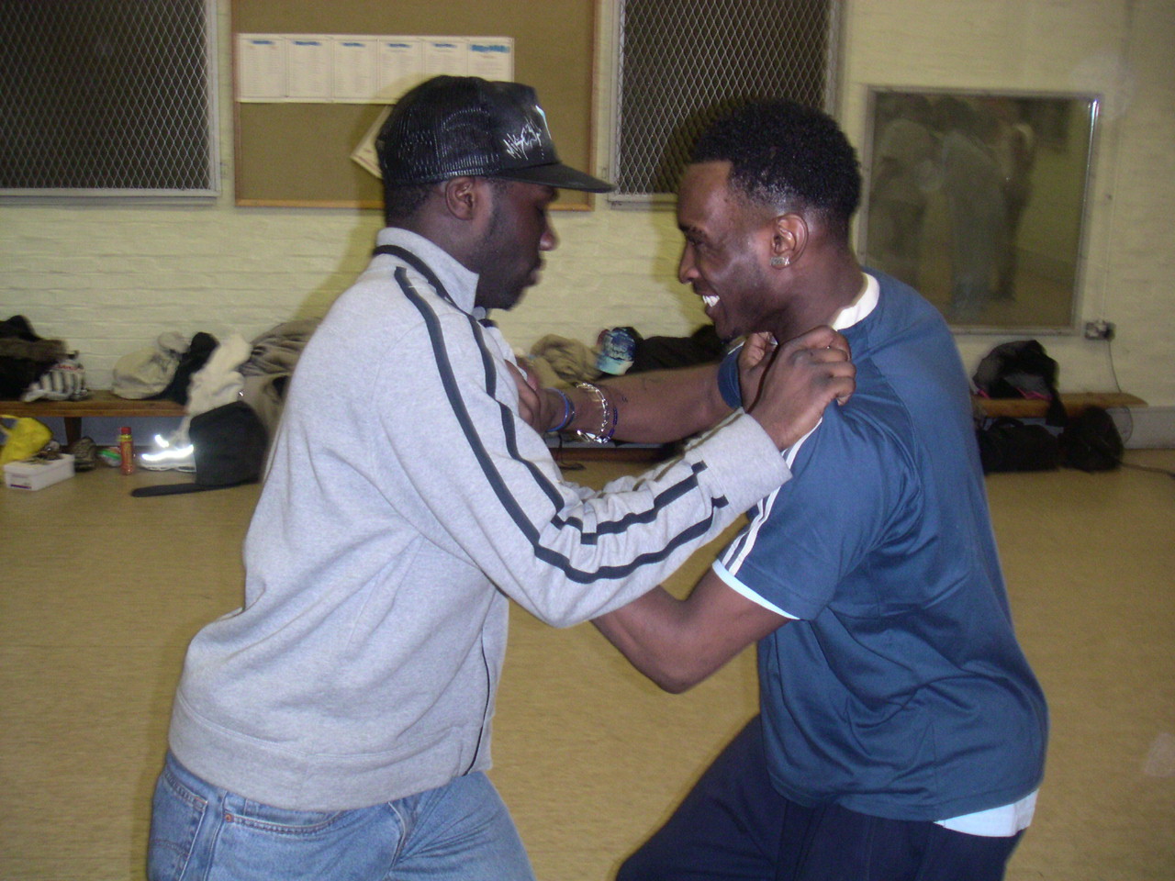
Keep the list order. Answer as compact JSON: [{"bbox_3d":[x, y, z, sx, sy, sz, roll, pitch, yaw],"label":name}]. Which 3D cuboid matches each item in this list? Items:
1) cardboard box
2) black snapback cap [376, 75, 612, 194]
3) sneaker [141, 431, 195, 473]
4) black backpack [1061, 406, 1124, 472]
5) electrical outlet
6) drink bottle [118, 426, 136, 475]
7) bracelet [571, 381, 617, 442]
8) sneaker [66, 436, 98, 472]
[{"bbox_3d":[-2.236,0.125,5.565,0.150,0.092,0.285,4,12,13],"label":"cardboard box"},{"bbox_3d":[-0.105,-0.344,1.530,0.265,0.128,0.172,2,12,5],"label":"black snapback cap"},{"bbox_3d":[-1.774,0.052,5.845,0.285,0.140,0.110,2,12,7],"label":"sneaker"},{"bbox_3d":[2.295,-0.020,6.230,0.270,0.280,0.210,0,12,-4],"label":"black backpack"},{"bbox_3d":[2.437,-0.522,6.459,0.144,0.087,0.045,0,12,-4],"label":"electrical outlet"},{"bbox_3d":[-1.940,0.040,5.727,0.058,0.202,0.058,1,12,0],"label":"drink bottle"},{"bbox_3d":[0.006,-0.033,1.580,0.013,0.069,0.069,-15,19,-37],"label":"bracelet"},{"bbox_3d":[-2.172,0.046,5.886,0.105,0.120,0.280,-2,12,-14],"label":"sneaker"}]

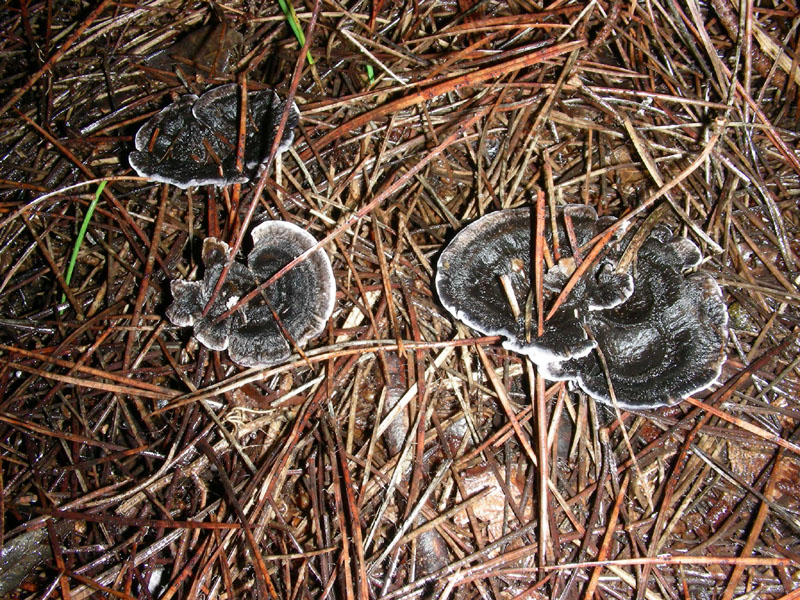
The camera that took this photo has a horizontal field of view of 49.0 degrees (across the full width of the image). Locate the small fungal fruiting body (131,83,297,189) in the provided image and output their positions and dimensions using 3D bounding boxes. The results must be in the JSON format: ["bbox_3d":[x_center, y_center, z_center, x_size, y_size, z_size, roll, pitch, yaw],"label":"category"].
[{"bbox_3d":[-0.059,-0.050,0.283,0.053,0.014,0.042,-7,55,-5],"label":"small fungal fruiting body"}]

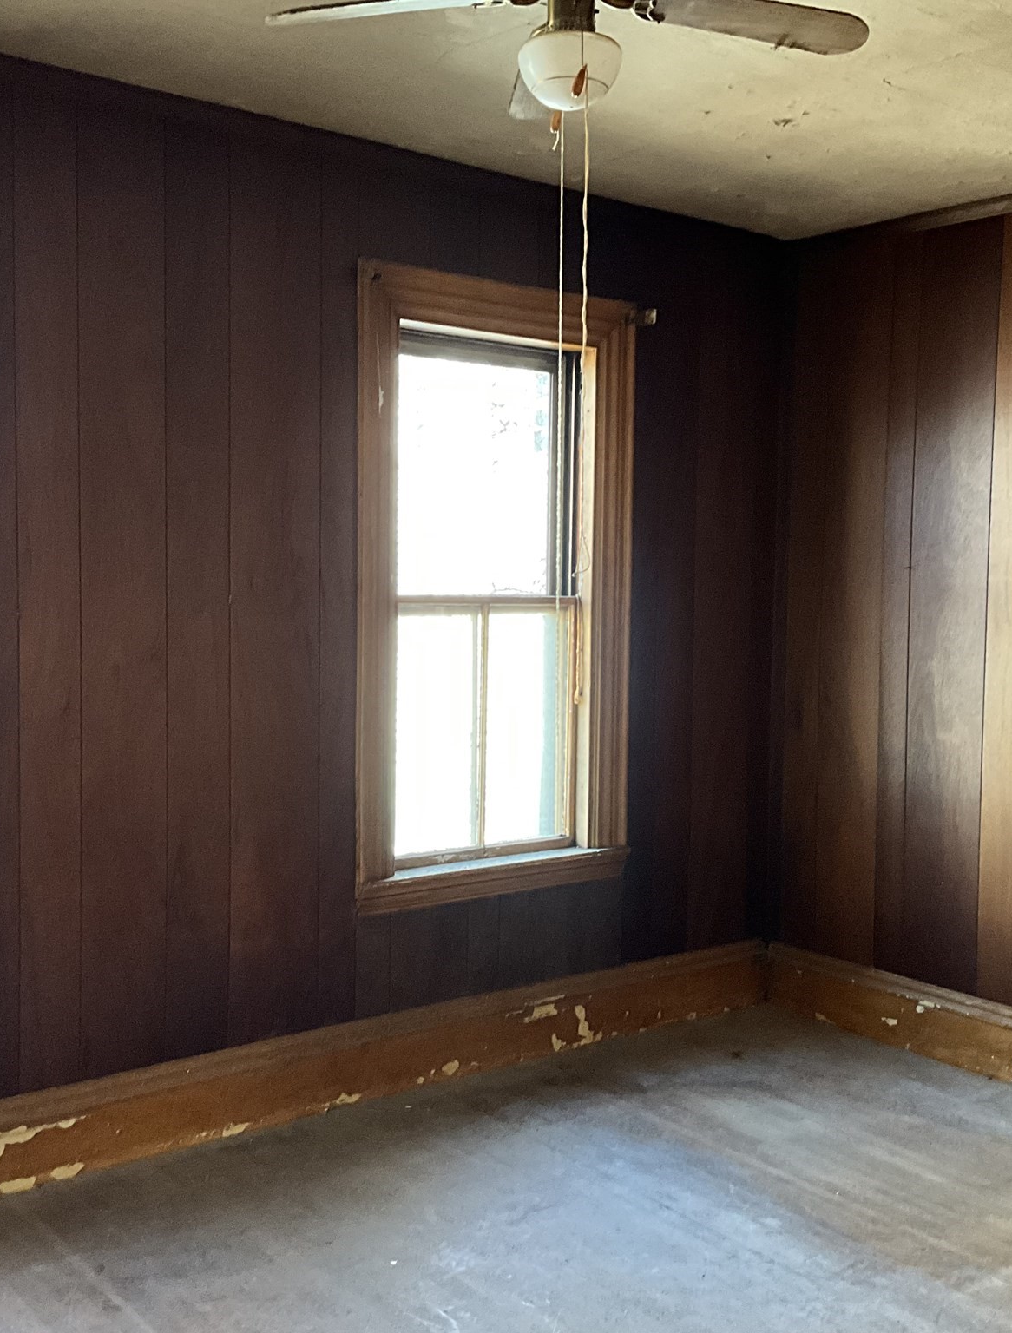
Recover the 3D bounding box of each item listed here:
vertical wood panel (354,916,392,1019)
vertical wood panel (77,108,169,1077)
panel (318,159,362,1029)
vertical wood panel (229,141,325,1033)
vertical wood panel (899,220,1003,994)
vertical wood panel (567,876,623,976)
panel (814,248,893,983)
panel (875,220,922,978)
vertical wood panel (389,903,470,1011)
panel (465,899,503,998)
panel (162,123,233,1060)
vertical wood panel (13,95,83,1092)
[{"bbox_3d":[-0.394,0.872,4.308,0.120,0.292,0.030,-2,5,-40],"label":"vertical wood panel"},{"bbox_3d":[-0.969,-0.158,3.757,0.237,2.399,0.030,-2,5,-40],"label":"vertical wood panel"},{"bbox_3d":[-0.458,-0.177,4.105,0.127,2.375,0.020,-2,5,-39],"label":"panel"},{"bbox_3d":[-0.630,-0.170,4.036,0.280,2.399,0.030,-2,5,-40],"label":"vertical wood panel"},{"bbox_3d":[1.415,-0.181,4.748,0.030,2.424,0.282,-2,5,-40],"label":"vertical wood panel"},{"bbox_3d":[0.287,0.837,4.786,0.241,0.278,0.020,-2,5,-39],"label":"vertical wood panel"},{"bbox_3d":[1.181,-0.202,5.031,0.030,2.424,0.256,-2,5,-40],"label":"panel"},{"bbox_3d":[1.271,-0.183,4.830,0.020,2.374,0.108,-2,5,-39],"label":"panel"},{"bbox_3d":[-0.224,0.851,4.372,0.289,0.278,0.020,-2,5,-39],"label":"vertical wood panel"},{"bbox_3d":[-0.076,0.860,4.570,0.128,0.292,0.030,-2,5,-40],"label":"panel"},{"bbox_3d":[-0.793,-0.169,3.834,0.197,2.372,0.020,-2,5,-39],"label":"panel"},{"bbox_3d":[-1.120,-0.152,3.632,0.155,2.399,0.030,-2,5,-40],"label":"vertical wood panel"}]

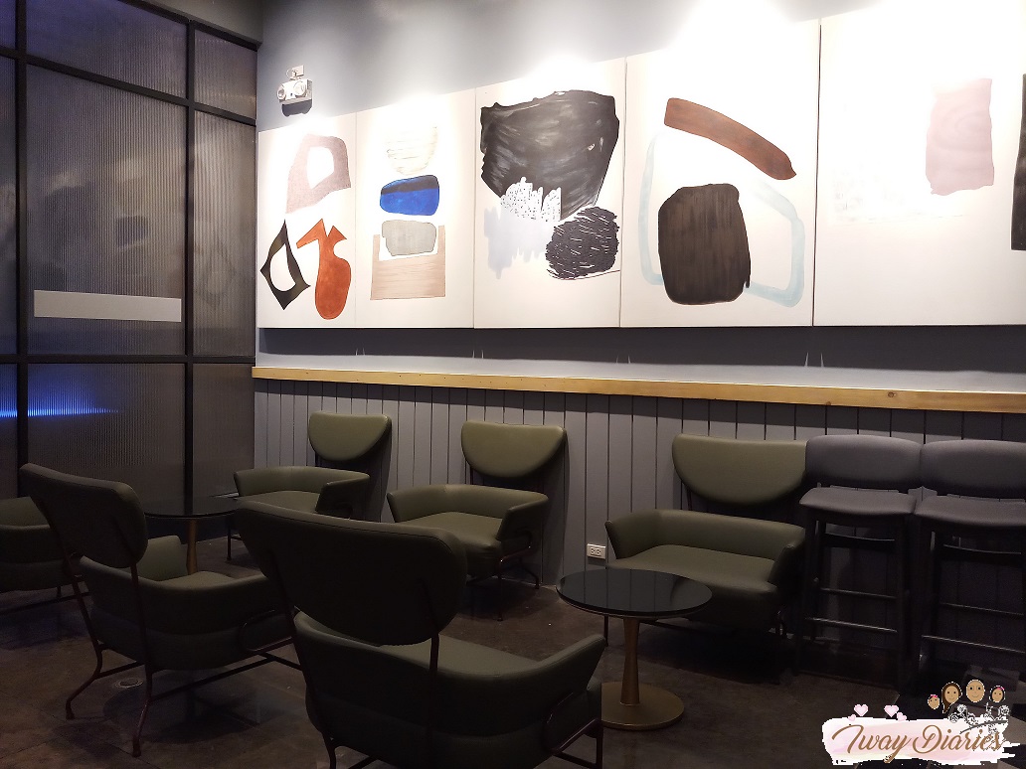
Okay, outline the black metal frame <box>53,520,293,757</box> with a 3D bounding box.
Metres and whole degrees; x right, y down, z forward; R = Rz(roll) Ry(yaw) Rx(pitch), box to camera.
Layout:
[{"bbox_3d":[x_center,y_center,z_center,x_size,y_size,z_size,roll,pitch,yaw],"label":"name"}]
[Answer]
[{"bbox_3d":[-1.288,0.849,3.143,0.806,0.775,0.685,2,3,35],"label":"black metal frame"}]

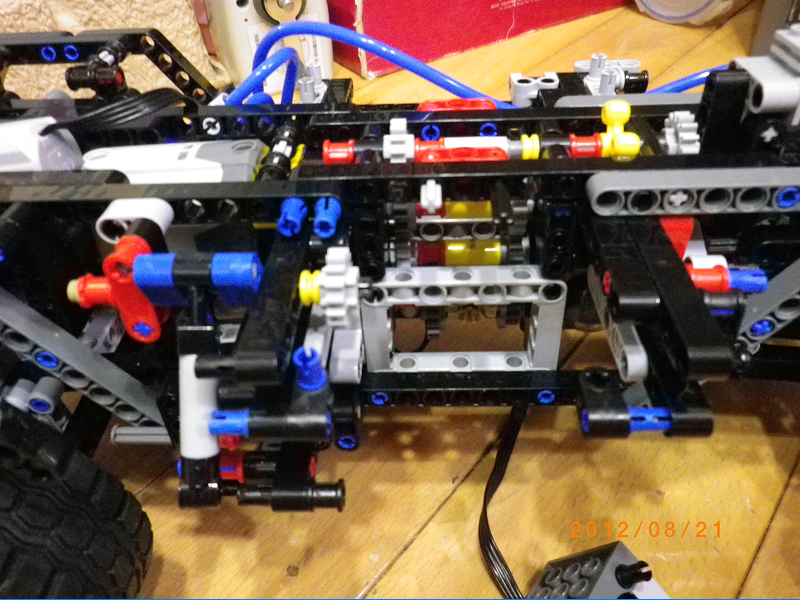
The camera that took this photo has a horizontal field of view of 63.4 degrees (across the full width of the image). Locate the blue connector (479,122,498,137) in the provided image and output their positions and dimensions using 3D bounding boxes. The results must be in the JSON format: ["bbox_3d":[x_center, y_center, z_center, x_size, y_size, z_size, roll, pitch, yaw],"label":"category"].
[{"bbox_3d":[0.025,-0.049,0.183,0.005,0.005,0.008,-1,35,3],"label":"blue connector"}]

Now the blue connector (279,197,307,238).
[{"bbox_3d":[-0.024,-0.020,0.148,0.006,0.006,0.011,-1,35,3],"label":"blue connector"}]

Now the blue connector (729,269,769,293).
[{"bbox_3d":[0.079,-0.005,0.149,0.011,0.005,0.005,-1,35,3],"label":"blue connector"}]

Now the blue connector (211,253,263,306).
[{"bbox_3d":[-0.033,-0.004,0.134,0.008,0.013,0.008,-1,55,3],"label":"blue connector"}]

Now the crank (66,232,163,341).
[{"bbox_3d":[-0.058,-0.003,0.140,0.018,0.021,0.013,-1,35,3],"label":"crank"}]

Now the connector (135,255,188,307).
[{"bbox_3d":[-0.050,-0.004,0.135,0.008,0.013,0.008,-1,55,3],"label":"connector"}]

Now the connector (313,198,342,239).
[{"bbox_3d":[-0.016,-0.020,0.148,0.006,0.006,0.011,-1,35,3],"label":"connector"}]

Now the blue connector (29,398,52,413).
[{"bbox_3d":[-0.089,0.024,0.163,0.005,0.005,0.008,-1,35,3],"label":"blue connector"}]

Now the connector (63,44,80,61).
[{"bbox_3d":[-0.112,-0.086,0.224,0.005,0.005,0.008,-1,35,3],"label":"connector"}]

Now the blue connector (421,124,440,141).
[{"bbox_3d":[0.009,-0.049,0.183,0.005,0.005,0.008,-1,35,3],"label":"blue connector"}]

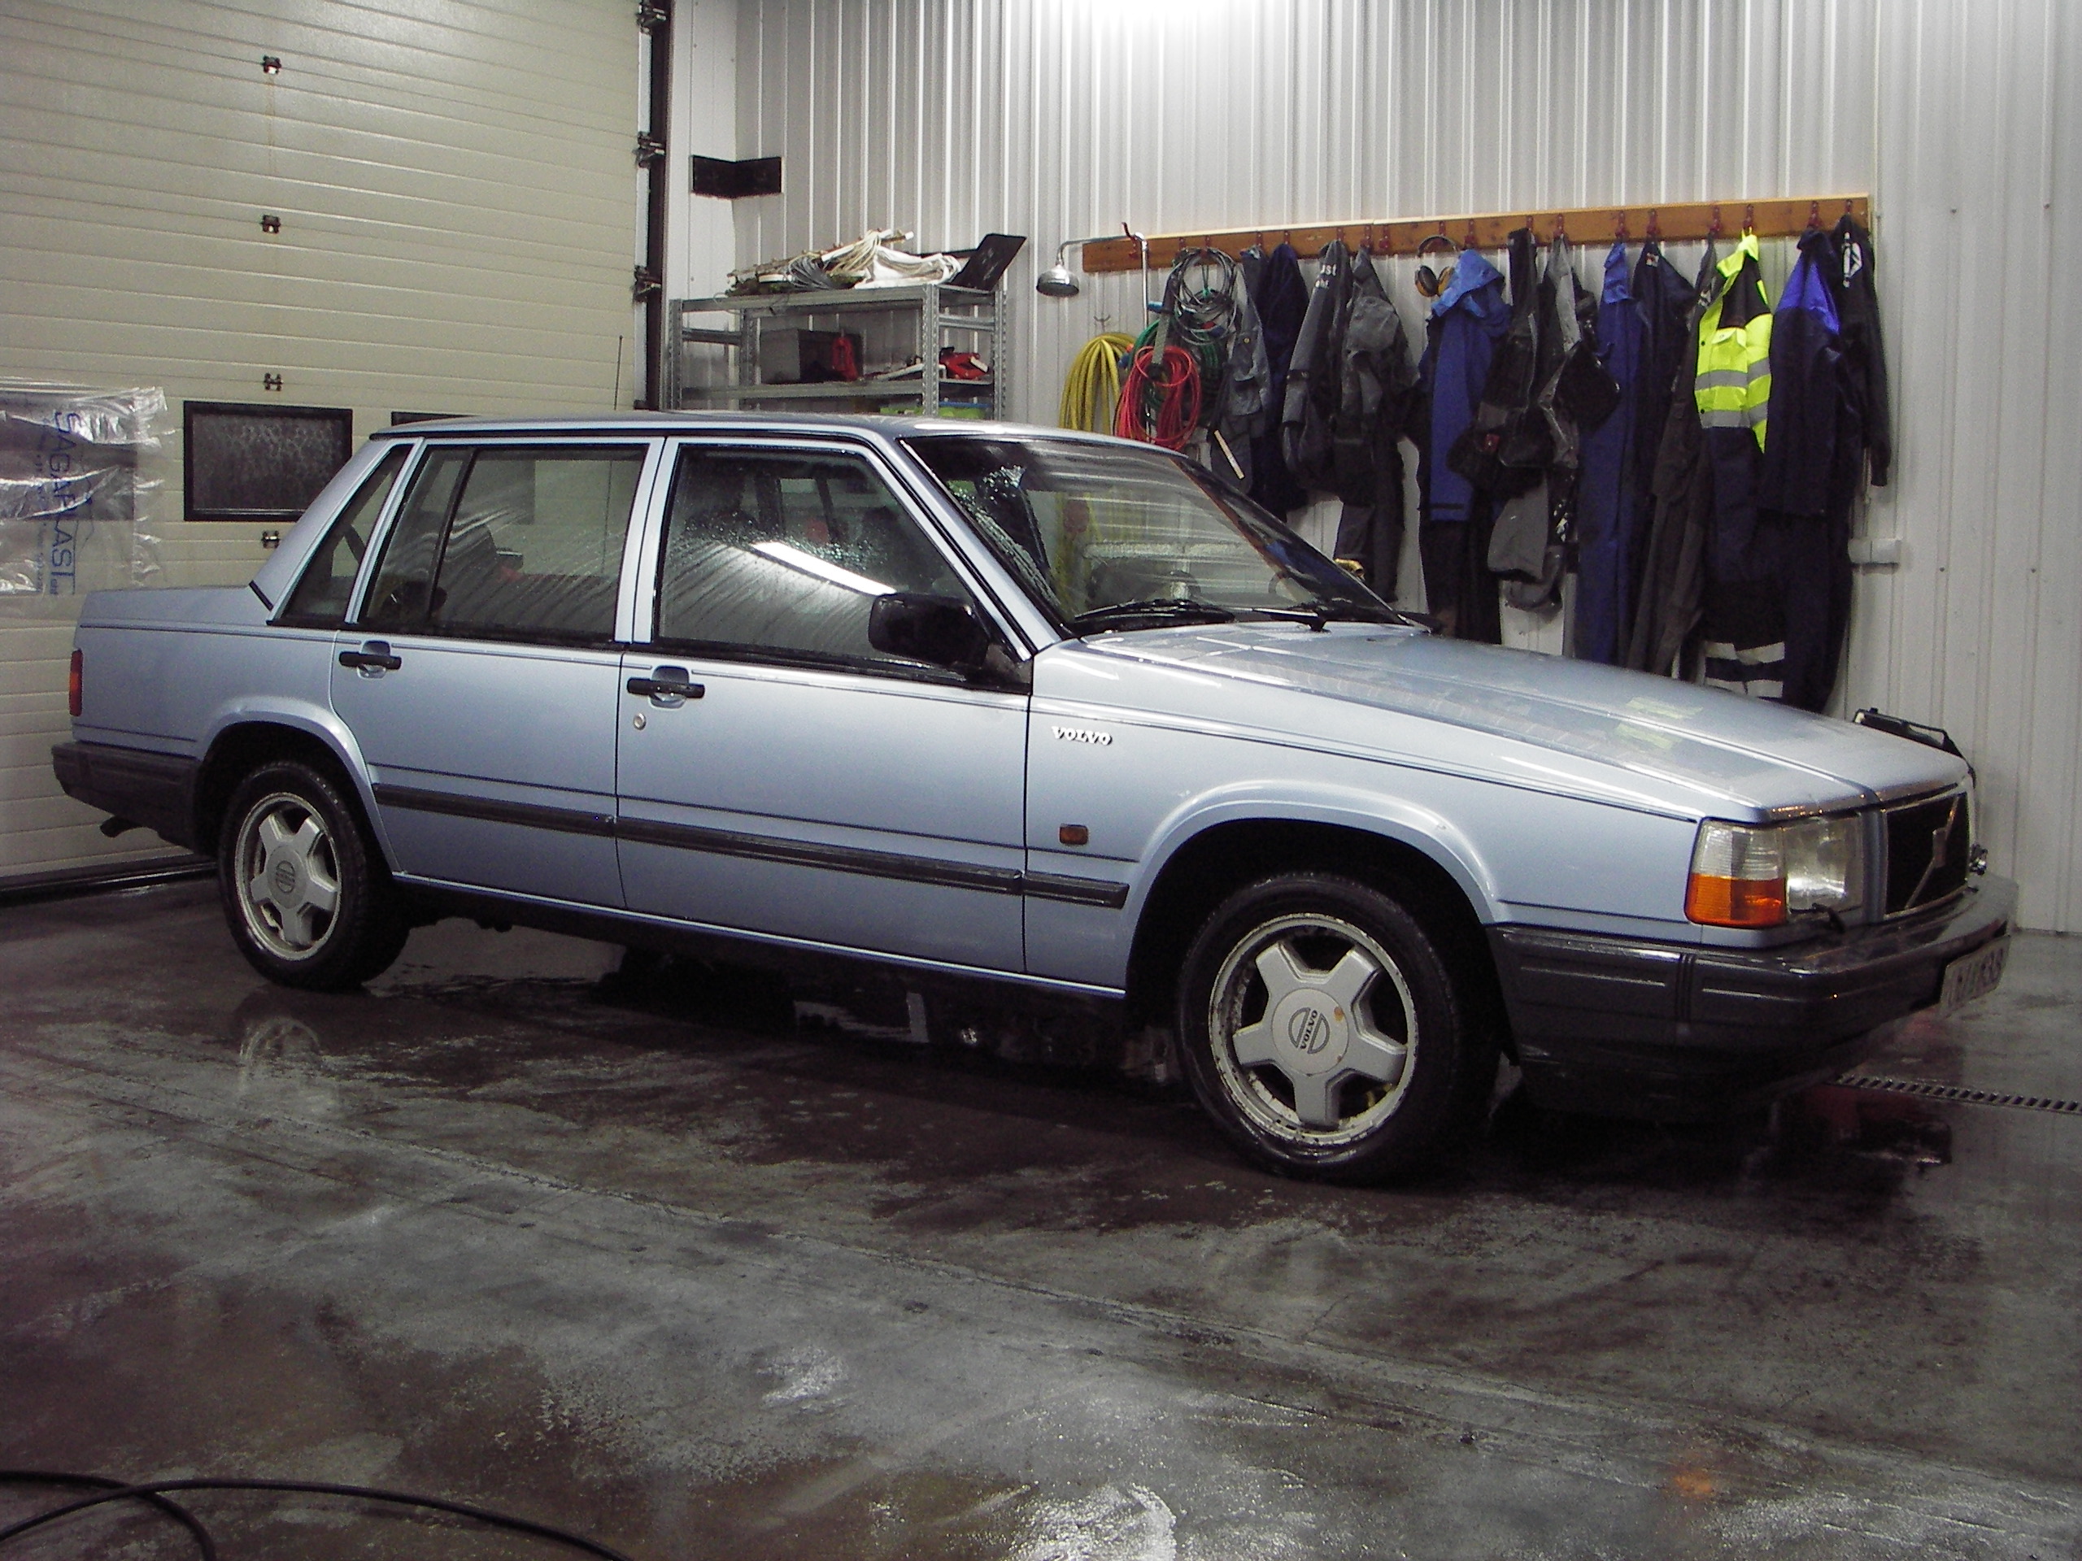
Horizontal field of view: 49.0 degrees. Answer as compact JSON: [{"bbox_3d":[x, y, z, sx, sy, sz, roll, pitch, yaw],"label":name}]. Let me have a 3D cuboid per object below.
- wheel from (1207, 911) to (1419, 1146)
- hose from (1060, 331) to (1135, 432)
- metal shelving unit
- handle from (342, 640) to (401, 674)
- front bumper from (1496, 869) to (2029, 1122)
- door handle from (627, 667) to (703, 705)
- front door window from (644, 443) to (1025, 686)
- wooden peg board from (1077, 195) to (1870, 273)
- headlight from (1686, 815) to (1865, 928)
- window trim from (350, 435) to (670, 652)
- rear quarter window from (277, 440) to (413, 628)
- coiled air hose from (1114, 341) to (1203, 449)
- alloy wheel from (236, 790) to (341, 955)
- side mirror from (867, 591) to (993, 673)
[{"bbox_3d":[0.509,0.425,4.009,0.410,0.410,0.160,5,9,34],"label":"wheel"},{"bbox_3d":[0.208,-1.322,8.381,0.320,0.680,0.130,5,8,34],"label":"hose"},{"bbox_3d":[-0.833,-0.856,8.954,1.350,2.070,0.420,5,8,34],"label":"metal shelving unit"},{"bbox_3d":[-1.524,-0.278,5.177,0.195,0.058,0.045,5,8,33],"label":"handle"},{"bbox_3d":[1.443,0.315,4.259,0.570,0.310,1.740,5,9,34],"label":"front bumper"},{"bbox_3d":[-0.755,-0.190,4.665,0.215,0.085,0.055,5,9,34],"label":"door handle"},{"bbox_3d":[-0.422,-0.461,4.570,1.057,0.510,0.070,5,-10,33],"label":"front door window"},{"bbox_3d":[1.323,-1.825,7.636,2.870,0.115,0.080,5,8,34],"label":"wooden peg board"},{"bbox_3d":[1.176,0.121,3.651,0.170,0.175,0.440,5,9,34],"label":"headlight"},{"bbox_3d":[-1.183,-0.533,5.051,0.900,0.460,0.120,5,-2,33],"label":"window trim"},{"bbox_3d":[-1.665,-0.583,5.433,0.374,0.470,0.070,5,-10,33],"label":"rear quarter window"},{"bbox_3d":[0.404,-1.315,7.830,0.360,0.380,0.150,5,8,33],"label":"coiled air hose"},{"bbox_3d":[-1.772,0.221,5.566,0.410,0.410,0.160,5,9,34],"label":"alloy wheel"},{"bbox_3d":[-0.204,-0.279,4.260,0.115,0.135,0.210,5,8,33],"label":"side mirror"}]

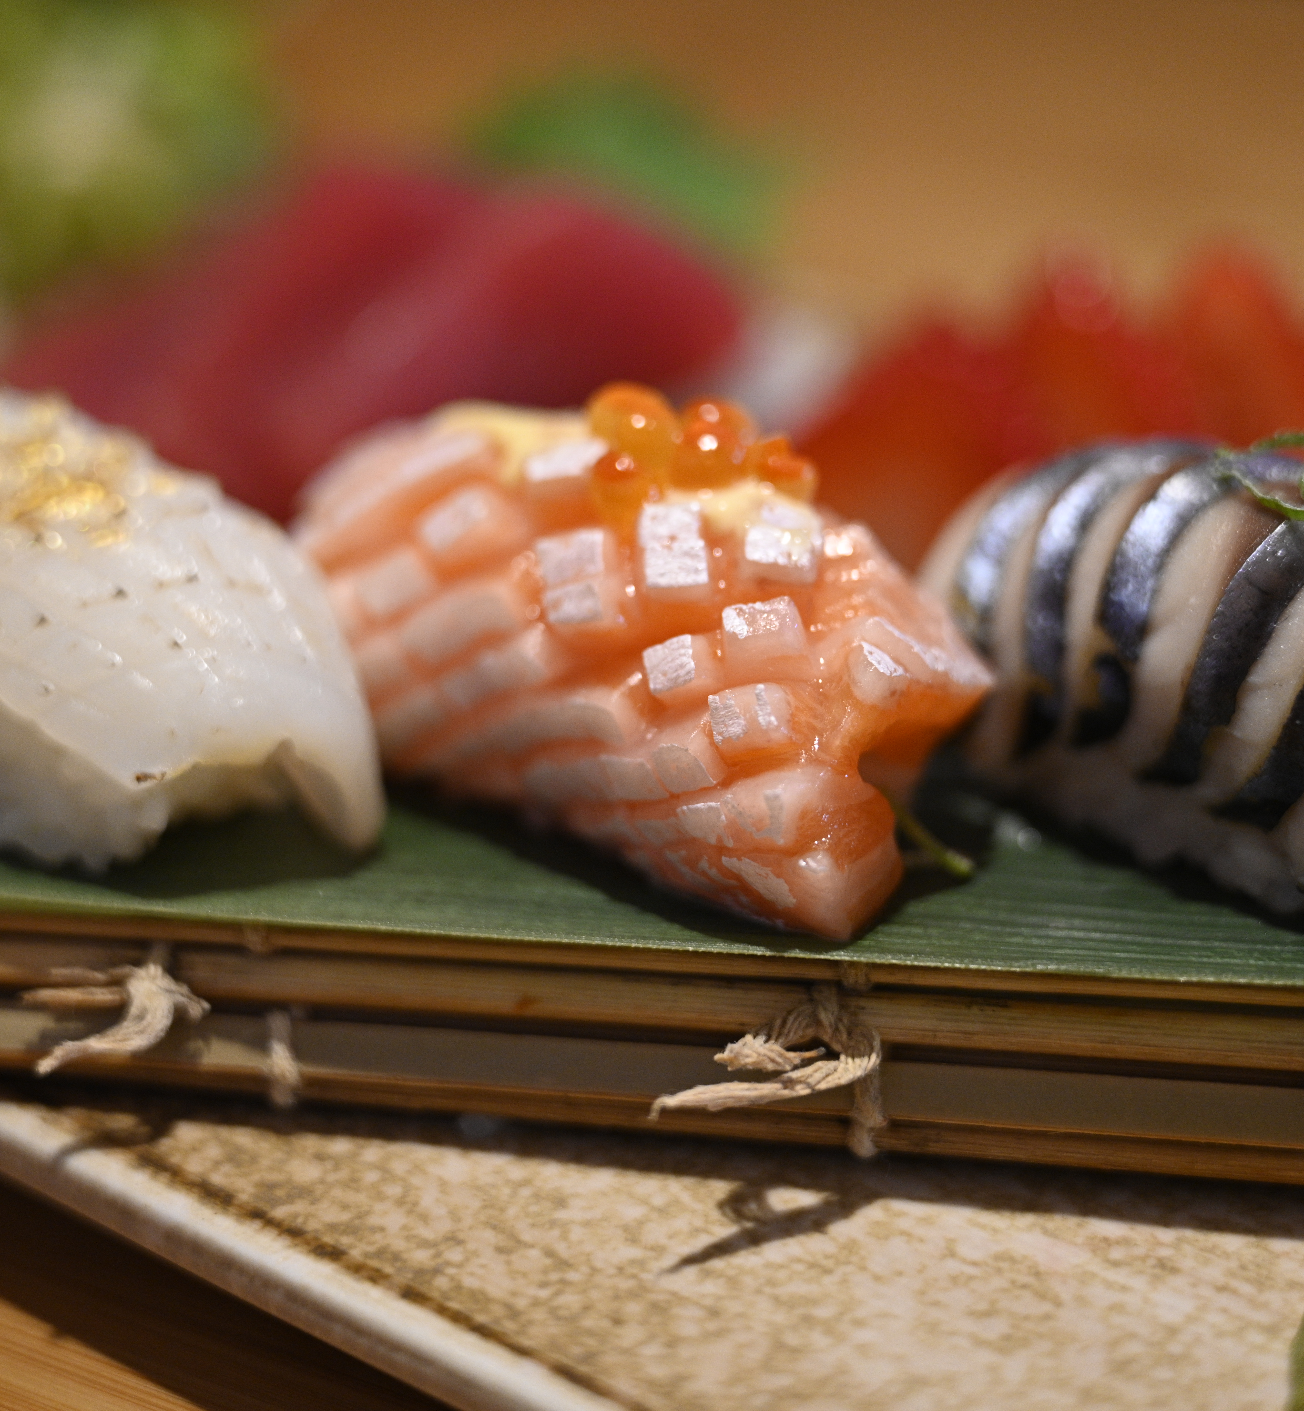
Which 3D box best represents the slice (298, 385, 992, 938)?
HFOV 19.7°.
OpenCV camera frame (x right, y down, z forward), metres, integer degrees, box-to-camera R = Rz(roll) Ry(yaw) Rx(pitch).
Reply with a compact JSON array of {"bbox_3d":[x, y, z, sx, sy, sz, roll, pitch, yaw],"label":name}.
[{"bbox_3d":[-0.002,-0.009,0.356,0.039,0.041,0.076,-15,22,-40],"label":"slice"}]

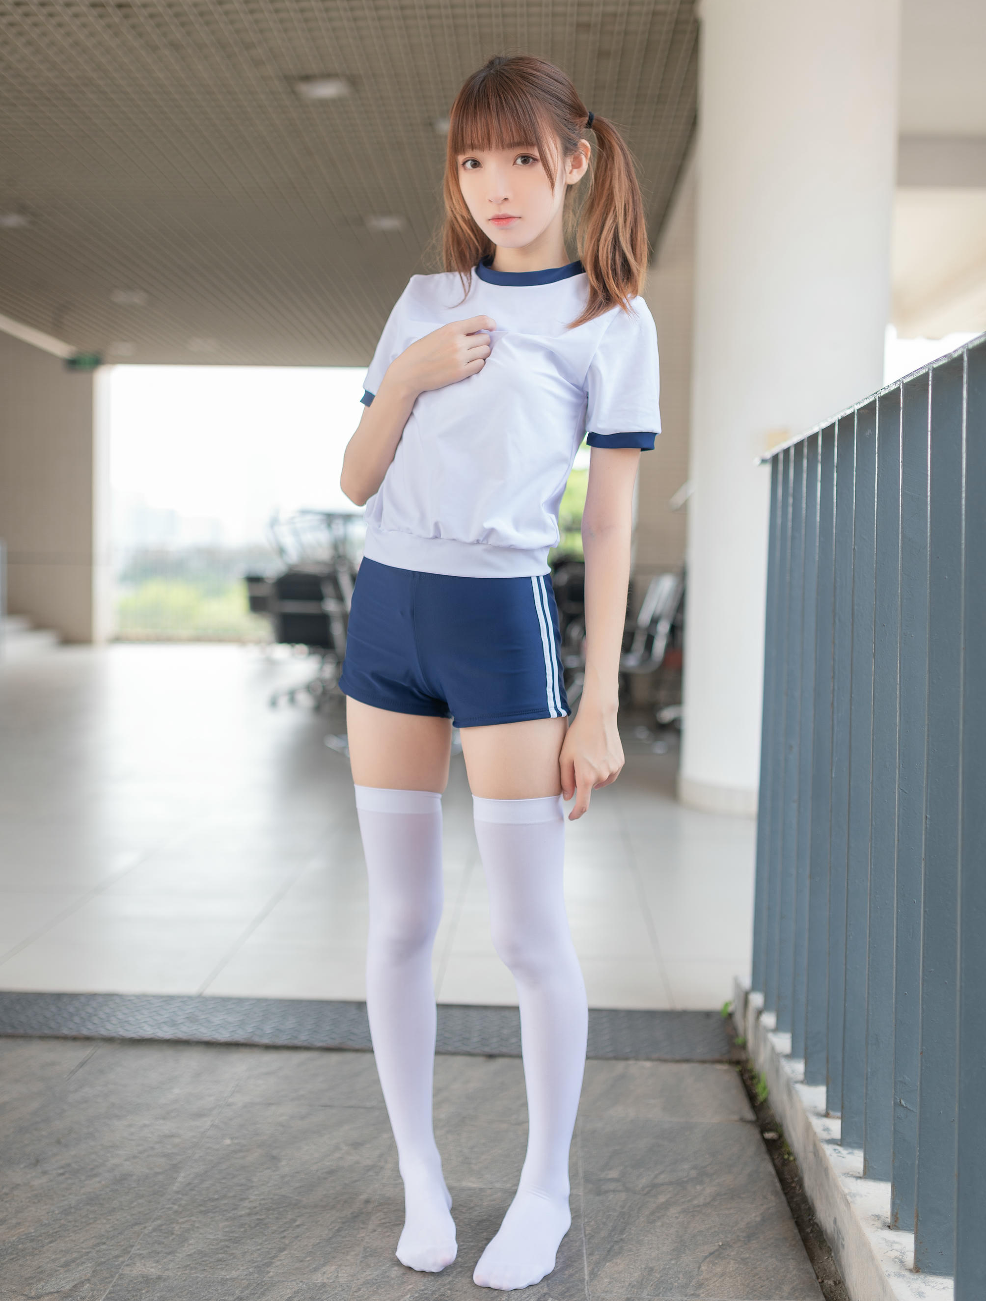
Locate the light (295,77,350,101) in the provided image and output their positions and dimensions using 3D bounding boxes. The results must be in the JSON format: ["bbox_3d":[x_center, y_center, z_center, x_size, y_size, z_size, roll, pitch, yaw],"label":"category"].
[{"bbox_3d":[-0.795,-2.641,6.750,0.260,0.070,0.260,1,3,2],"label":"light"}]

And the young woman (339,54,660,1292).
[{"bbox_3d":[0.005,0.014,1.960,0.420,1.610,0.330,2,3,19],"label":"young woman"}]

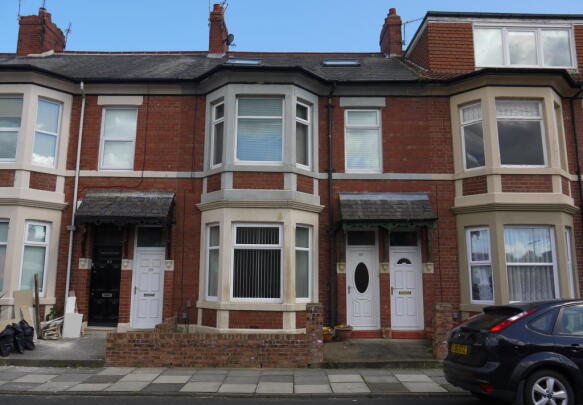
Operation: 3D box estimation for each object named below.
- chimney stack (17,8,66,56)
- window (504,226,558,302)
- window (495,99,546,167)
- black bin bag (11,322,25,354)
[{"bbox_3d":[-8.952,-5.860,17.000,0.848,1.995,1.500,0,-10,0],"label":"chimney stack"},{"bbox_3d":[5.712,1.458,11.164,1.217,1.762,0.100,1,-8,0],"label":"window"},{"bbox_3d":[5.876,-1.764,12.060,1.200,1.813,0.120,0,-10,0],"label":"window"},{"bbox_3d":[-5.666,2.810,9.791,0.301,0.573,0.360,0,-10,0],"label":"black bin bag"}]

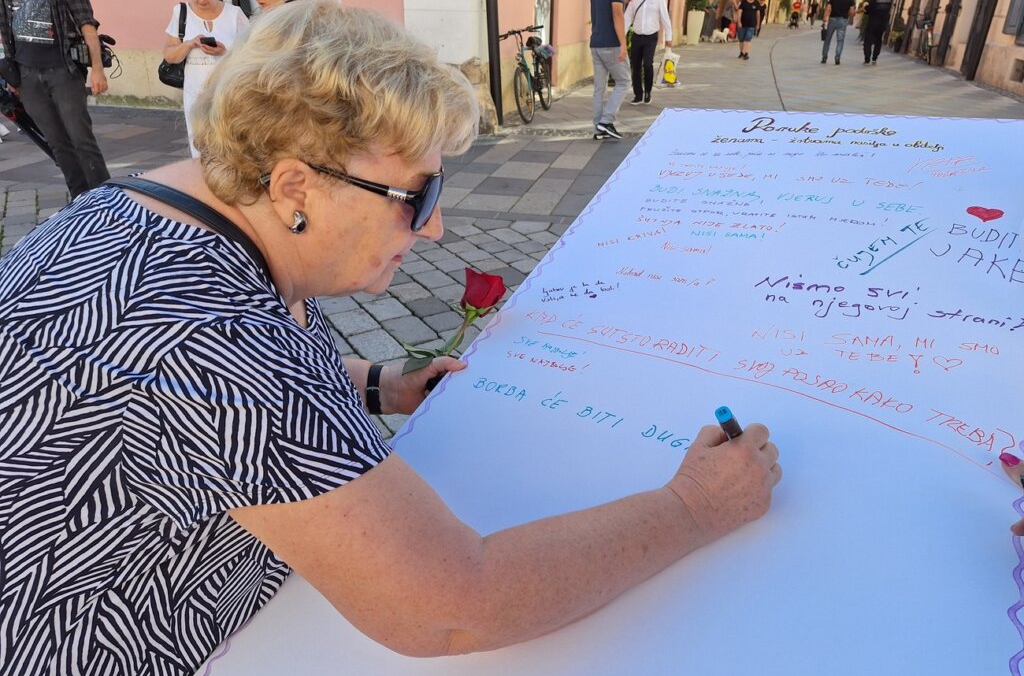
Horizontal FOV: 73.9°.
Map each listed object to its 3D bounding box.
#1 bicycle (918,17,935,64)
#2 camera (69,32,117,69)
[{"bbox_3d":[10.205,-7.345,16.786,0.550,1.050,1.720,1,25,20],"label":"bicycle"},{"bbox_3d":[-2.497,-1.705,4.050,0.270,0.200,0.140,-11,28,-21],"label":"camera"}]

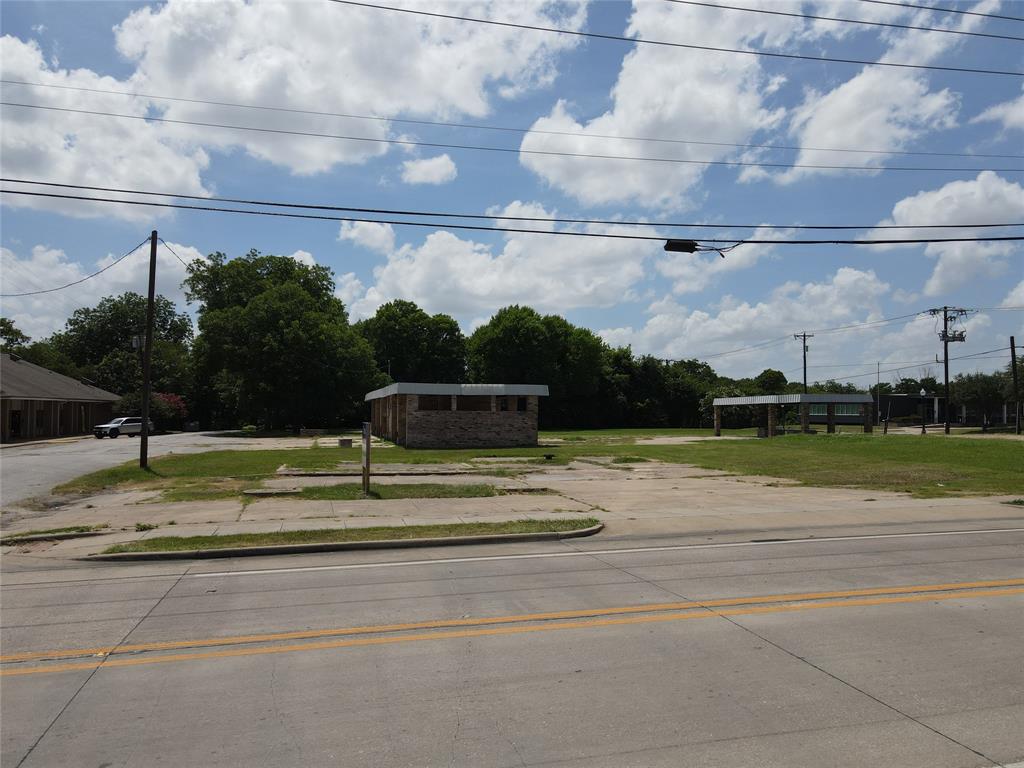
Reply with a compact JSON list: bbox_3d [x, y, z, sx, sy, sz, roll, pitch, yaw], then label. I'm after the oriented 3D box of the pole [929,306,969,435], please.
[{"bbox_3d":[40.078,-1.302,65.510,3.300,11.900,1.100,-1,-2,18],"label":"pole"}]

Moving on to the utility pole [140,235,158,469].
[{"bbox_3d":[-14.158,-1.369,27.729,0.300,9.253,0.300,2,-2,-15],"label":"utility pole"}]

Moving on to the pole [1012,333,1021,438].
[{"bbox_3d":[44.947,0.127,63.345,0.320,8.852,0.320,-1,-2,-15],"label":"pole"}]

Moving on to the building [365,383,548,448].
[{"bbox_3d":[-5.262,2.284,52.258,8.780,3.630,24.000,1,-2,-16],"label":"building"}]

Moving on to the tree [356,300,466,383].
[{"bbox_3d":[-12.881,-2.394,91.087,14.000,16.200,13.500,0,-2,-8],"label":"tree"}]

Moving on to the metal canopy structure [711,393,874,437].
[{"bbox_3d":[23.066,2.767,59.470,6.500,3.400,12.200,1,-2,-15],"label":"metal canopy structure"}]

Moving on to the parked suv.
[{"bbox_3d":[-32.900,3.709,60.205,1.950,1.780,4.850,-1,-2,24],"label":"parked suv"}]

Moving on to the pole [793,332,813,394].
[{"bbox_3d":[34.487,-0.349,84.013,2.600,11.400,0.450,1,-2,-15],"label":"pole"}]

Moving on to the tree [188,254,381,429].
[{"bbox_3d":[-23.288,-4.296,73.156,18.500,18.700,17.500,1,-2,-18],"label":"tree"}]

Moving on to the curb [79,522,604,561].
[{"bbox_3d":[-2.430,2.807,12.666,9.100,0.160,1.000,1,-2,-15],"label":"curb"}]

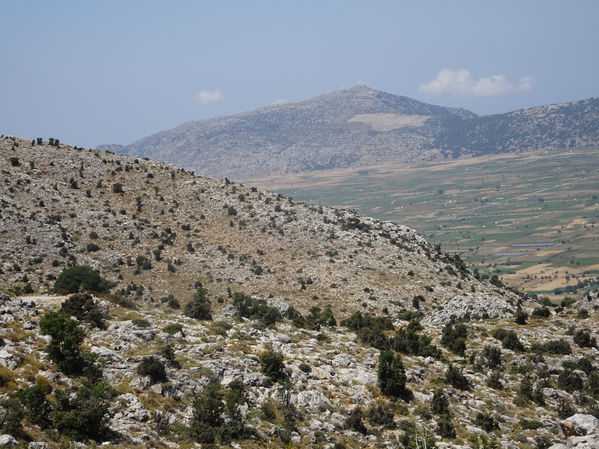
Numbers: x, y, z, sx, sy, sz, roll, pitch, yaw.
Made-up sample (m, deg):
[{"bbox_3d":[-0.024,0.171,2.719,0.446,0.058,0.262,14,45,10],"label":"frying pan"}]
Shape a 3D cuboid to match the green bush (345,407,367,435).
[{"bbox_3d":[2.407,8.467,58.000,0.946,1.046,0.898,0,4,0],"label":"green bush"}]

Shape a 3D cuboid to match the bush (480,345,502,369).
[{"bbox_3d":[11.240,7.727,79.000,1.288,1.307,1.223,0,4,0],"label":"bush"}]

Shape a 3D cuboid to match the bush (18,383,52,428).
[{"bbox_3d":[-11.151,7.645,57.000,1.436,1.834,1.364,0,4,0],"label":"bush"}]

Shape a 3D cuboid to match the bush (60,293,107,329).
[{"bbox_3d":[-14.725,5.863,92.000,3.136,2.241,2.666,0,4,0],"label":"bush"}]

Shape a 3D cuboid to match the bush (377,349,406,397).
[{"bbox_3d":[4.824,7.781,70.000,1.452,2.440,1.452,0,5,0],"label":"bush"}]

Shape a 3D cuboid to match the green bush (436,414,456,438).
[{"bbox_3d":[7.928,10.895,72.785,1.079,1.256,0.971,0,5,0],"label":"green bush"}]

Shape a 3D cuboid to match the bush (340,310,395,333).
[{"bbox_3d":[4.686,6.685,93.000,3.721,1.308,2.605,0,4,0],"label":"bush"}]

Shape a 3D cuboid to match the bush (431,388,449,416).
[{"bbox_3d":[6.847,8.657,66.000,0.880,1.246,0.810,0,5,0],"label":"bush"}]

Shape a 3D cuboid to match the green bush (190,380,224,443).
[{"bbox_3d":[-4.135,8.314,60.000,1.423,2.701,1.423,0,5,0],"label":"green bush"}]

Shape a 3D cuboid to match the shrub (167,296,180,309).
[{"bbox_3d":[-11.017,6.820,118.000,1.224,0.956,1.163,0,4,0],"label":"shrub"}]

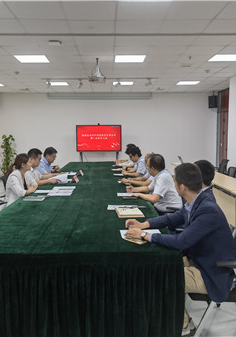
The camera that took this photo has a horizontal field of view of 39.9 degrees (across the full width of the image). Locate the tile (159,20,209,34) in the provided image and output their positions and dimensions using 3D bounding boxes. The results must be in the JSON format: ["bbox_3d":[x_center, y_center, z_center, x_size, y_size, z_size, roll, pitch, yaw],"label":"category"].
[{"bbox_3d":[0.870,-1.868,4.277,0.600,0.025,0.600,-1,6,-1],"label":"tile"}]

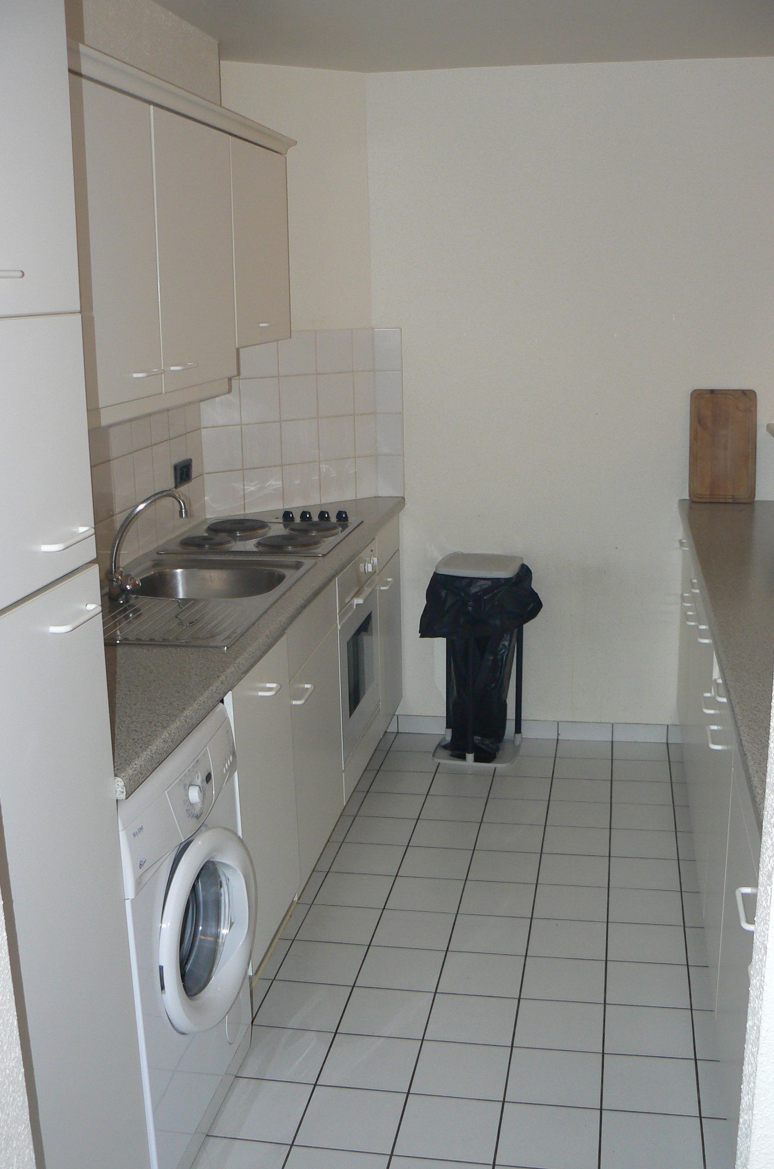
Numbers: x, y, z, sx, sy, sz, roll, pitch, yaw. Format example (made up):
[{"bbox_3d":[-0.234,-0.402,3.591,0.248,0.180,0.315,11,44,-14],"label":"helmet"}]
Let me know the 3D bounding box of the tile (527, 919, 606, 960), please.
[{"bbox_3d":[0.472,0.927,3.167,0.200,0.010,0.200,1,13,11],"label":"tile"}]

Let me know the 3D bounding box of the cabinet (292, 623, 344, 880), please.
[{"bbox_3d":[-0.451,0.434,3.312,0.560,0.560,0.540,1,13,10],"label":"cabinet"}]

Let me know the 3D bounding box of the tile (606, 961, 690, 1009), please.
[{"bbox_3d":[0.613,0.944,2.854,0.198,0.010,0.198,1,13,10],"label":"tile"}]

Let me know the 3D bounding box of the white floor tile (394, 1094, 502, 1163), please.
[{"bbox_3d":[0.121,1.059,2.357,0.198,0.010,0.198,1,13,10],"label":"white floor tile"}]

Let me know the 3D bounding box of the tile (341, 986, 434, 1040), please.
[{"bbox_3d":[-0.001,0.983,2.782,0.198,0.010,0.198,1,13,11],"label":"tile"}]

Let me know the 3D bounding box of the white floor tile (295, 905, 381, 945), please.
[{"bbox_3d":[-0.121,0.893,3.185,0.200,0.010,0.200,1,13,10],"label":"white floor tile"}]

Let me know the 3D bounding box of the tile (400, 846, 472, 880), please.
[{"bbox_3d":[0.144,0.815,3.544,0.198,0.010,0.198,1,13,11],"label":"tile"}]

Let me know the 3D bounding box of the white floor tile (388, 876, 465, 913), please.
[{"bbox_3d":[0.109,0.866,3.391,0.197,0.010,0.197,1,13,11],"label":"white floor tile"}]

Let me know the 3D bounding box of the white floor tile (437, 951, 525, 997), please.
[{"bbox_3d":[0.230,0.941,2.924,0.200,0.010,0.200,1,13,10],"label":"white floor tile"}]

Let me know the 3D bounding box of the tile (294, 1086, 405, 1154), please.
[{"bbox_3d":[-0.070,1.056,2.392,0.198,0.010,0.198,1,13,10],"label":"tile"}]

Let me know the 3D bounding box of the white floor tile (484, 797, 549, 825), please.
[{"bbox_3d":[0.412,0.730,3.876,0.198,0.010,0.198,1,13,10],"label":"white floor tile"}]

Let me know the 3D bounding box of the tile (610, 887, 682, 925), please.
[{"bbox_3d":[0.688,0.862,3.234,0.198,0.010,0.198,1,13,10],"label":"tile"}]

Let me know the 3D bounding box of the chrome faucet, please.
[{"bbox_3d":[-0.590,-0.098,2.967,0.220,0.250,0.110,-6,14,-19],"label":"chrome faucet"}]

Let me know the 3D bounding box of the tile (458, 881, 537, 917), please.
[{"bbox_3d":[0.305,0.869,3.355,0.197,0.010,0.197,1,13,11],"label":"tile"}]

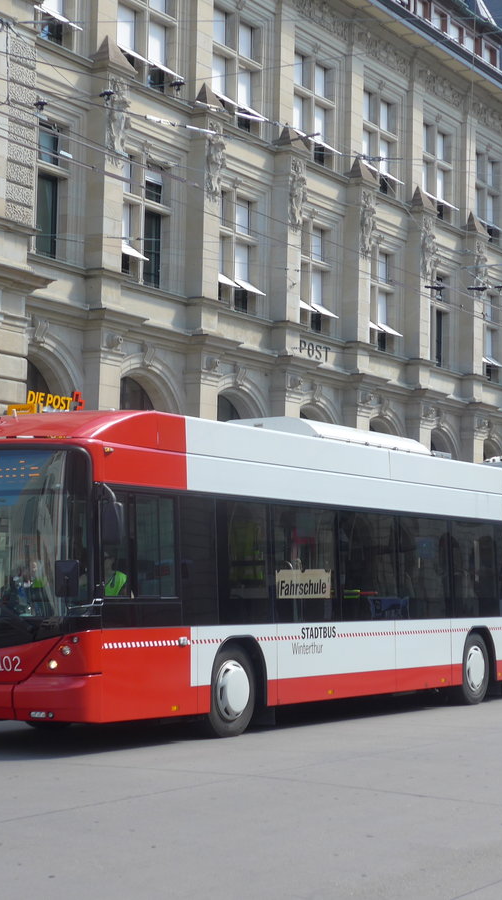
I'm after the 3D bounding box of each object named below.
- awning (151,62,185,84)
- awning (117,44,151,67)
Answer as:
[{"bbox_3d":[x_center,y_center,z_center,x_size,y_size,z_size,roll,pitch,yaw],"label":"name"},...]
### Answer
[{"bbox_3d":[-2.118,-9.091,40.307,0.570,0.430,1.150,-2,-5,31],"label":"awning"},{"bbox_3d":[-2.693,-9.005,38.456,0.570,0.410,0.990,-2,-5,31],"label":"awning"}]

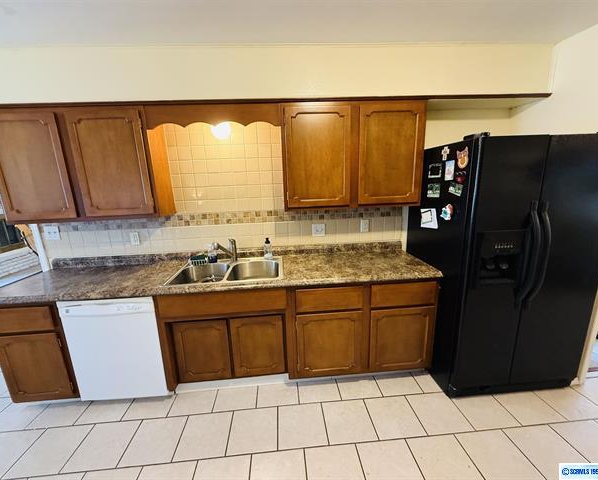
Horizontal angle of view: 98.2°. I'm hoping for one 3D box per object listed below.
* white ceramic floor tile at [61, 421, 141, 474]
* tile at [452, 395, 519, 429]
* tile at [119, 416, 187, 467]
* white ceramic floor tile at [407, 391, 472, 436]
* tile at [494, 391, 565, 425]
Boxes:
[{"bbox_3d":[-1.215,1.288,1.625,0.308,0.010,0.311,-3,12,-4],"label":"white ceramic floor tile"},{"bbox_3d":[1.256,1.162,1.786,0.308,0.010,0.311,-3,12,-4],"label":"tile"},{"bbox_3d":[-0.894,1.251,1.619,0.305,0.012,0.309,-3,13,-4],"label":"tile"},{"bbox_3d":[0.947,1.178,1.766,0.308,0.010,0.311,-3,12,-4],"label":"white ceramic floor tile"},{"bbox_3d":[1.540,1.129,1.778,0.305,0.012,0.309,-3,13,-4],"label":"tile"}]

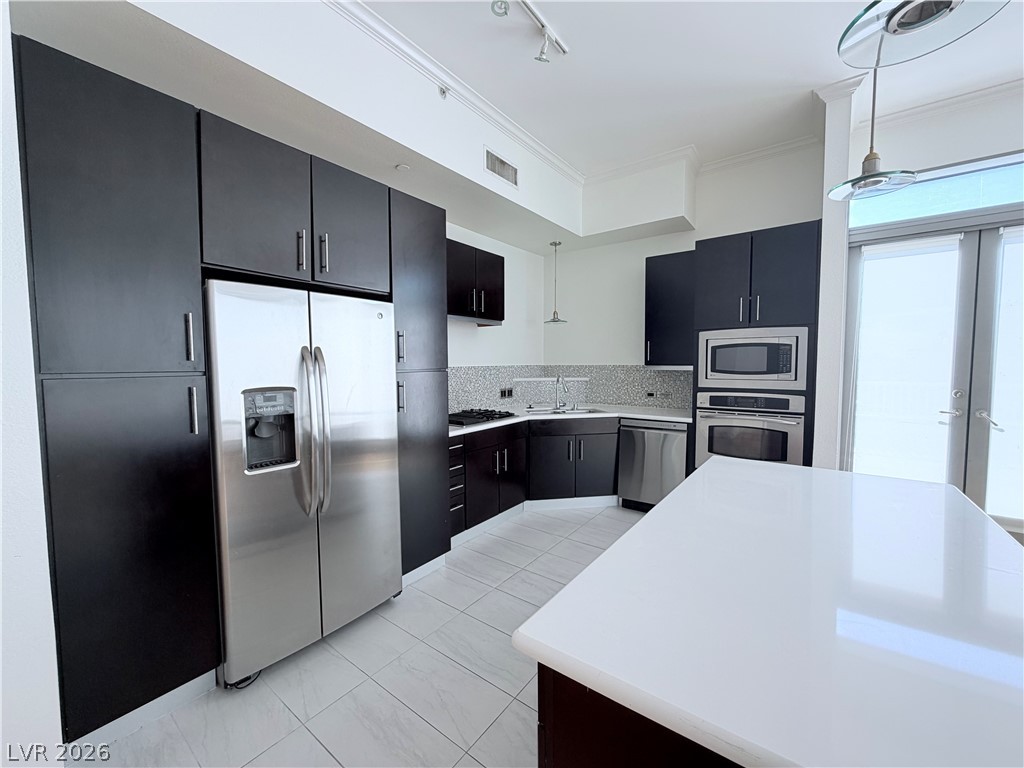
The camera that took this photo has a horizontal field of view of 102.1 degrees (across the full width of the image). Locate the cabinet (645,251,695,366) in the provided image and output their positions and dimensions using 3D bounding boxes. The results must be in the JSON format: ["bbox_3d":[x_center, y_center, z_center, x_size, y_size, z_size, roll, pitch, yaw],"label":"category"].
[{"bbox_3d":[1.639,-0.710,4.074,0.528,1.055,0.344,2,4,37],"label":"cabinet"}]

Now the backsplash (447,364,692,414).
[{"bbox_3d":[0.537,0.021,4.616,2.669,0.449,1.329,-1,3,-8],"label":"backsplash"}]

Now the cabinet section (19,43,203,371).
[{"bbox_3d":[-1.645,-0.567,1.677,0.660,1.046,0.454,2,4,36],"label":"cabinet section"}]

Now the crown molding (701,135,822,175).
[{"bbox_3d":[2.197,-2.046,3.757,1.019,0.093,0.090,2,4,37],"label":"crown molding"}]

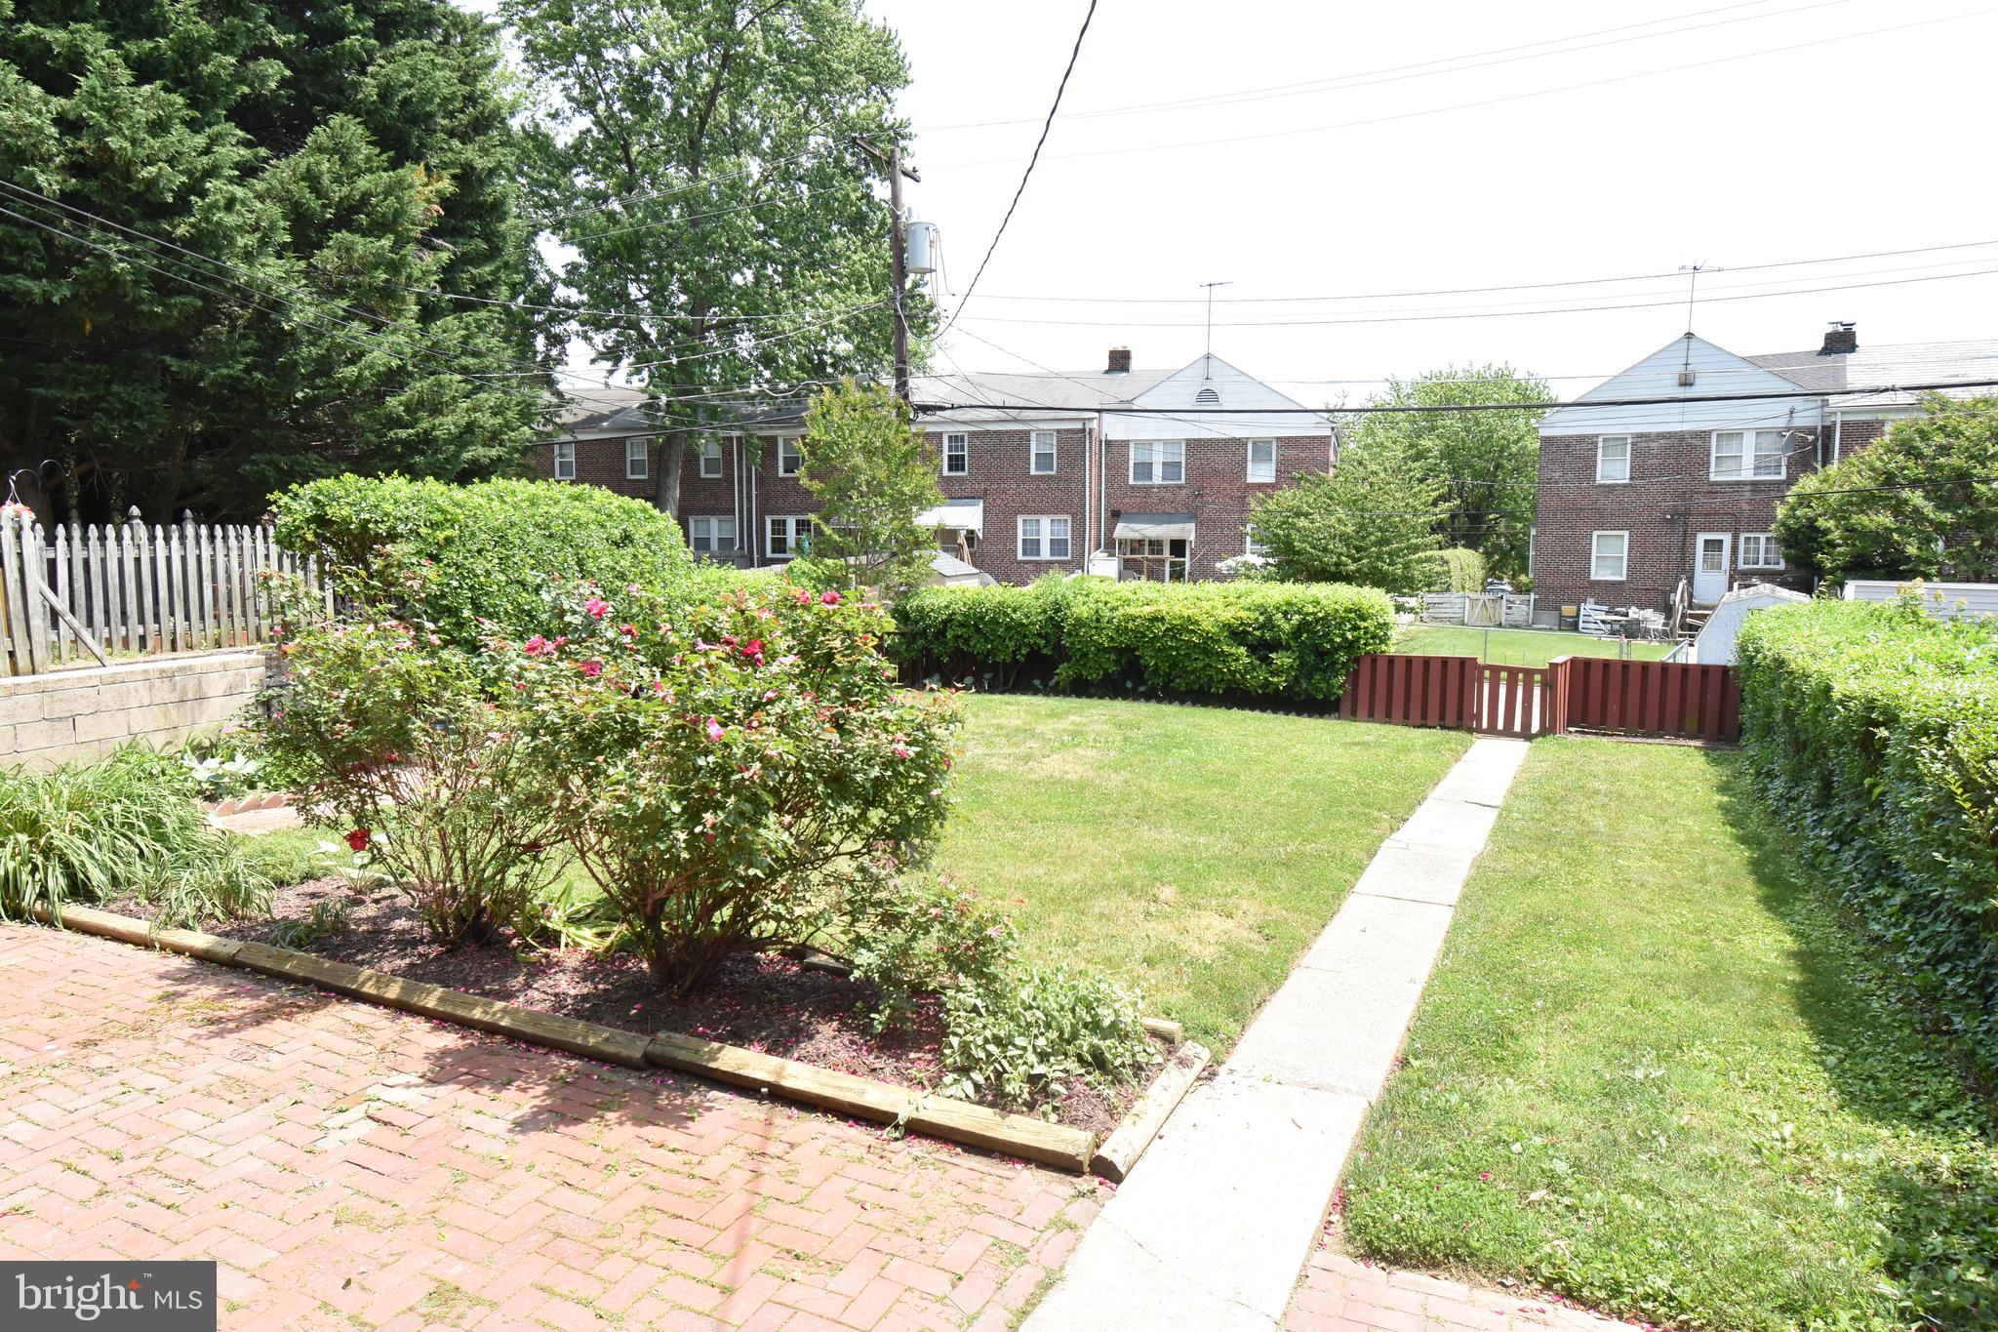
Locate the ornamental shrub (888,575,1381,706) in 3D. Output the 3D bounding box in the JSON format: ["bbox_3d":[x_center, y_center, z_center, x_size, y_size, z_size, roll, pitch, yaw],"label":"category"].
[{"bbox_3d":[1.840,-0.350,18.080,8.100,1.900,1.250,3,6,29],"label":"ornamental shrub"}]

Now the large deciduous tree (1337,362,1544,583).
[{"bbox_3d":[18.218,-6.918,46.500,9.200,9.920,9.000,3,6,27],"label":"large deciduous tree"}]

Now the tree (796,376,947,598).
[{"bbox_3d":[-2.259,-2.254,20.200,2.500,5.430,2.400,0,5,0],"label":"tree"}]

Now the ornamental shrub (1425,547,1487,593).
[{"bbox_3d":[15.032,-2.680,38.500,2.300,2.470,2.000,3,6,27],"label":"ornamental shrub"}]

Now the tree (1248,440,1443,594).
[{"bbox_3d":[9.049,-3.245,30.500,5.000,5.260,4.700,3,6,27],"label":"tree"}]

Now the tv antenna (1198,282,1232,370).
[{"bbox_3d":[7.112,-11.031,38.200,1.100,3.110,0.700,4,6,31],"label":"tv antenna"}]

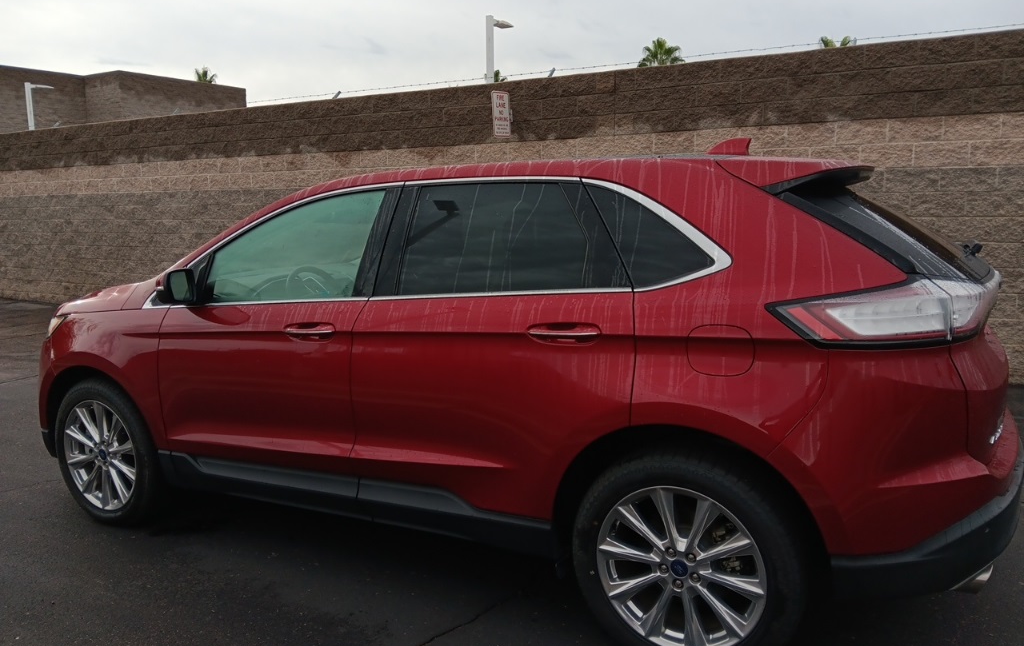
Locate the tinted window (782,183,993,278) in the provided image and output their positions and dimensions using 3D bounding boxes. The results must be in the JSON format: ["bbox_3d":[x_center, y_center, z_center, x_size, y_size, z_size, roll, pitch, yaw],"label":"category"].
[{"bbox_3d":[1.423,-0.322,2.852,0.620,0.110,1.350,38,22,18],"label":"tinted window"}]

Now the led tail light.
[{"bbox_3d":[1.101,-0.049,2.263,0.610,0.215,0.420,3,9,28],"label":"led tail light"}]

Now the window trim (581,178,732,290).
[{"bbox_3d":[0.457,-0.296,2.518,0.570,0.415,0.055,2,-16,24],"label":"window trim"}]

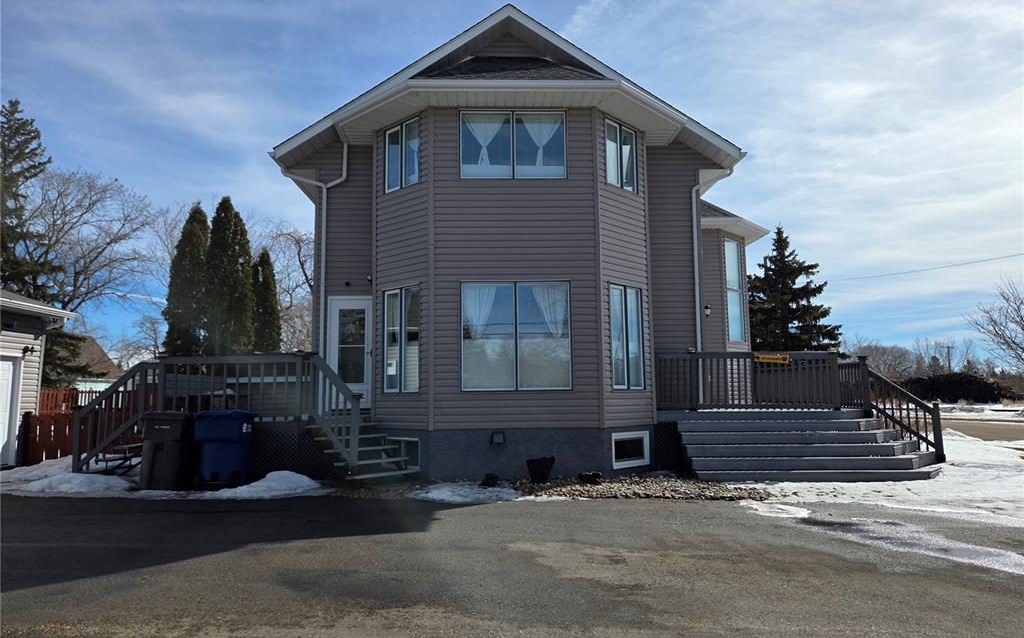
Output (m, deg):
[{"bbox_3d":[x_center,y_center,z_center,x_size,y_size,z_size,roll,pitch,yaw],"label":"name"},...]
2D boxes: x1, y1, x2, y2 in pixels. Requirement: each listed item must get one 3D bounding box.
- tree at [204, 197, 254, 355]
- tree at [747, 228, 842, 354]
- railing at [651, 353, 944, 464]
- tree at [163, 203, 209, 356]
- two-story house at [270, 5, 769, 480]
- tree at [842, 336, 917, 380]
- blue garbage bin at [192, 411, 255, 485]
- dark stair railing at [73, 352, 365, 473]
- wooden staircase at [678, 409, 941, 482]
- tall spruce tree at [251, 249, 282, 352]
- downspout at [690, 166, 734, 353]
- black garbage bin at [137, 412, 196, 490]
[{"bbox_3d":[-7.720,0.035,18.630,1.500,7.000,1.500,-1,-7,0],"label":"tree"},{"bbox_3d":[11.003,0.200,27.143,5.000,8.200,5.000,-1,-7,0],"label":"tree"},{"bbox_3d":[5.119,1.587,12.292,5.050,2.000,0.950,-1,-7,0],"label":"railing"},{"bbox_3d":[-8.879,0.148,18.619,1.400,6.800,1.400,-1,-7,0],"label":"tree"},{"bbox_3d":[1.287,-1.097,17.239,11.400,8.750,13.200,0,-7,-2],"label":"two-story house"},{"bbox_3d":[45.978,6.472,84.757,9.200,8.200,9.200,-1,-7,0],"label":"tree"},{"bbox_3d":[-4.407,1.980,10.468,0.660,1.120,0.740,0,-7,-10],"label":"blue garbage bin"},{"bbox_3d":[-4.683,1.450,10.560,4.900,1.920,0.950,-1,-7,0],"label":"dark stair railing"},{"bbox_3d":[5.124,2.058,11.231,4.400,1.070,2.150,-1,-7,0],"label":"wooden staircase"},{"bbox_3d":[-7.111,0.816,19.344,1.100,5.700,1.100,-1,-7,0],"label":"tall spruce tree"},{"bbox_3d":[3.843,-0.630,12.752,0.800,4.500,0.400,0,-7,-2],"label":"downspout"},{"bbox_3d":[-5.247,1.986,10.347,0.620,1.120,0.700,0,-7,-10],"label":"black garbage bin"}]

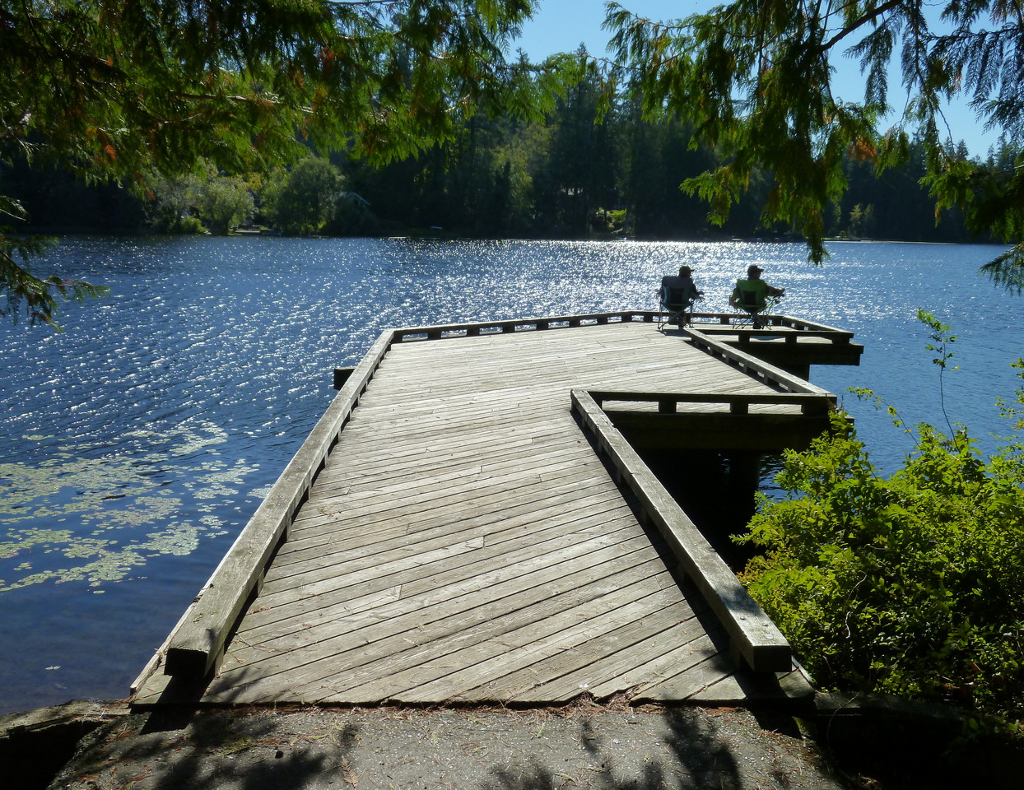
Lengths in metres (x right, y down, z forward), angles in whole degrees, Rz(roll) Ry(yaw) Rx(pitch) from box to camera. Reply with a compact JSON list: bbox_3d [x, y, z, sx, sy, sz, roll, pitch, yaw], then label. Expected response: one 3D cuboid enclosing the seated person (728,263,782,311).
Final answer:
[{"bbox_3d":[4.288,-1.702,17.469,0.820,1.150,0.800,6,11,26],"label":"seated person"}]

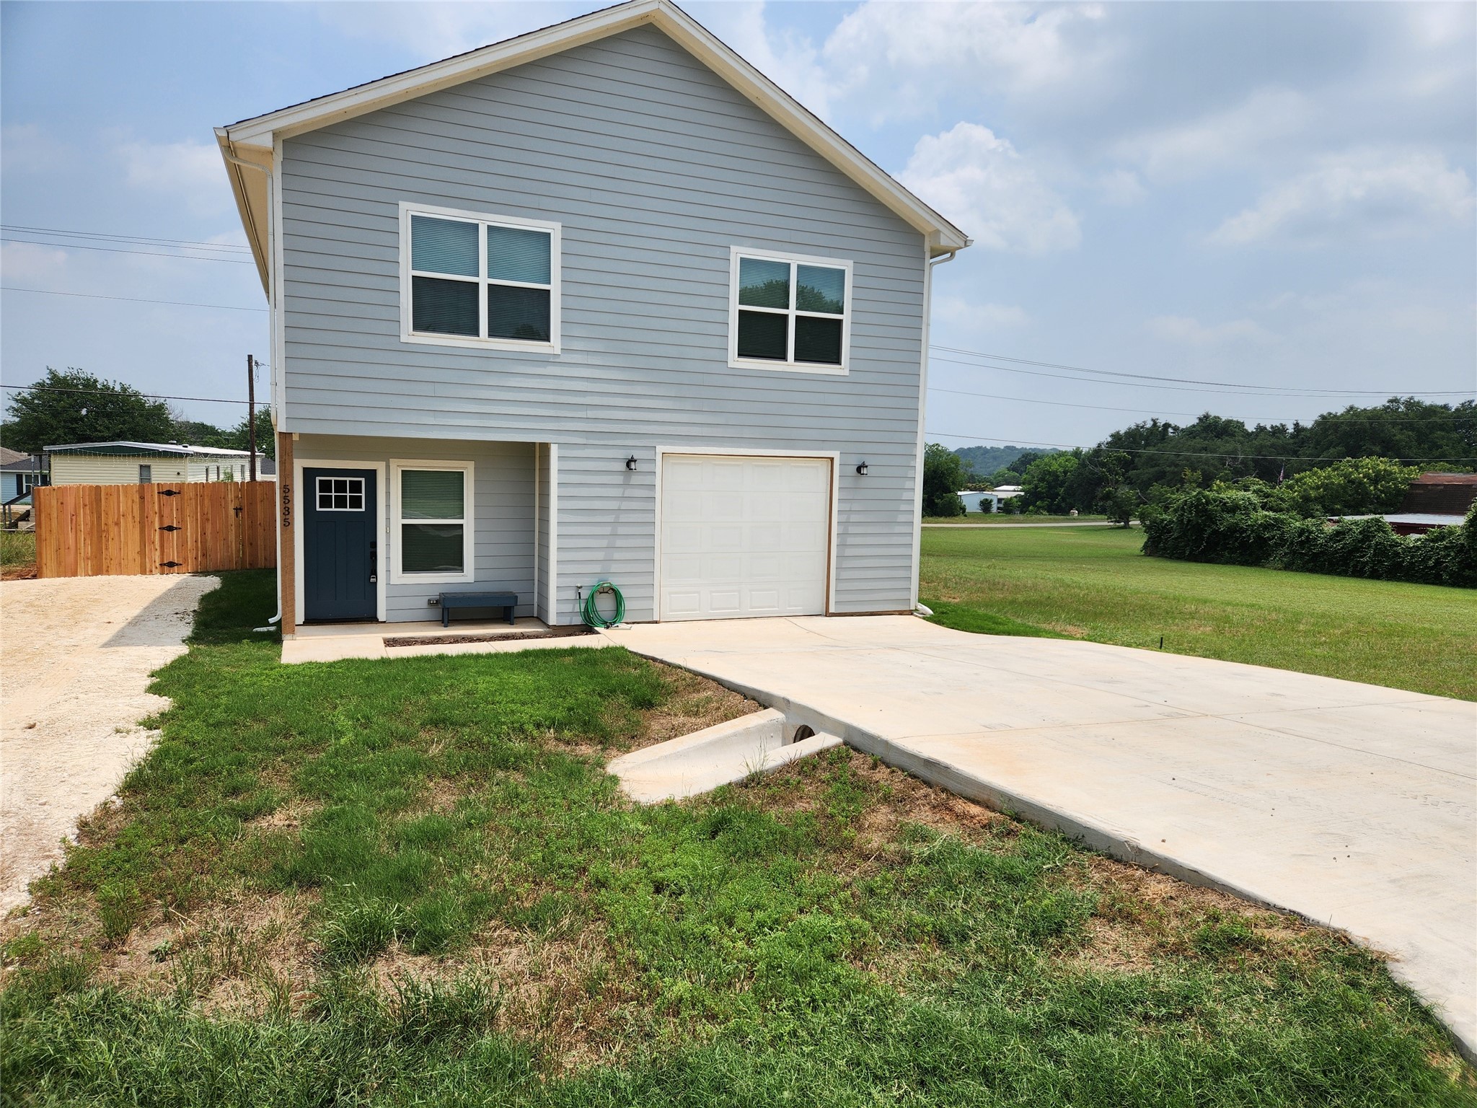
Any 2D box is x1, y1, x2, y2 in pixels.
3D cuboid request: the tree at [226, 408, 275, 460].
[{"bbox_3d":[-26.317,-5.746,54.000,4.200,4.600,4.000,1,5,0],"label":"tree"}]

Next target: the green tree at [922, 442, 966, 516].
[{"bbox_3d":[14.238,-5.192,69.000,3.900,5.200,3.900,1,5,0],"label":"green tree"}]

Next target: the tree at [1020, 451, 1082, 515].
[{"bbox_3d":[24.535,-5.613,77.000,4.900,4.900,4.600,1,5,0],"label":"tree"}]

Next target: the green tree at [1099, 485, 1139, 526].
[{"bbox_3d":[22.858,-2.879,59.000,2.500,2.500,2.400,1,5,0],"label":"green tree"}]

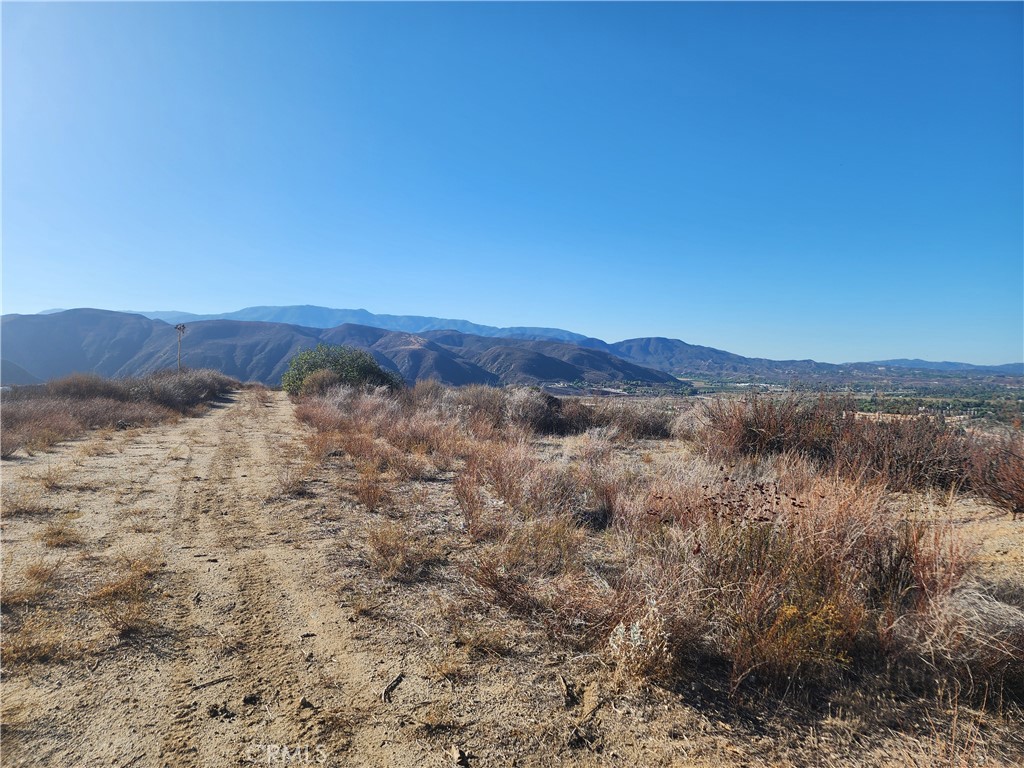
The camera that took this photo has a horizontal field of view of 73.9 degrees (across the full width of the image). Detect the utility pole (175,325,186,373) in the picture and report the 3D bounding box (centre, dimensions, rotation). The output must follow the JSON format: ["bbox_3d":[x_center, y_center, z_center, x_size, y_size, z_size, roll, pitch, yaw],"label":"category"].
[{"bbox_3d":[-34.156,-2.373,70.124,1.150,7.500,0.700,-1,2,-26],"label":"utility pole"}]

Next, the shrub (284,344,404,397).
[{"bbox_3d":[-7.894,-0.579,31.500,5.400,2.450,4.300,0,2,-14],"label":"shrub"}]

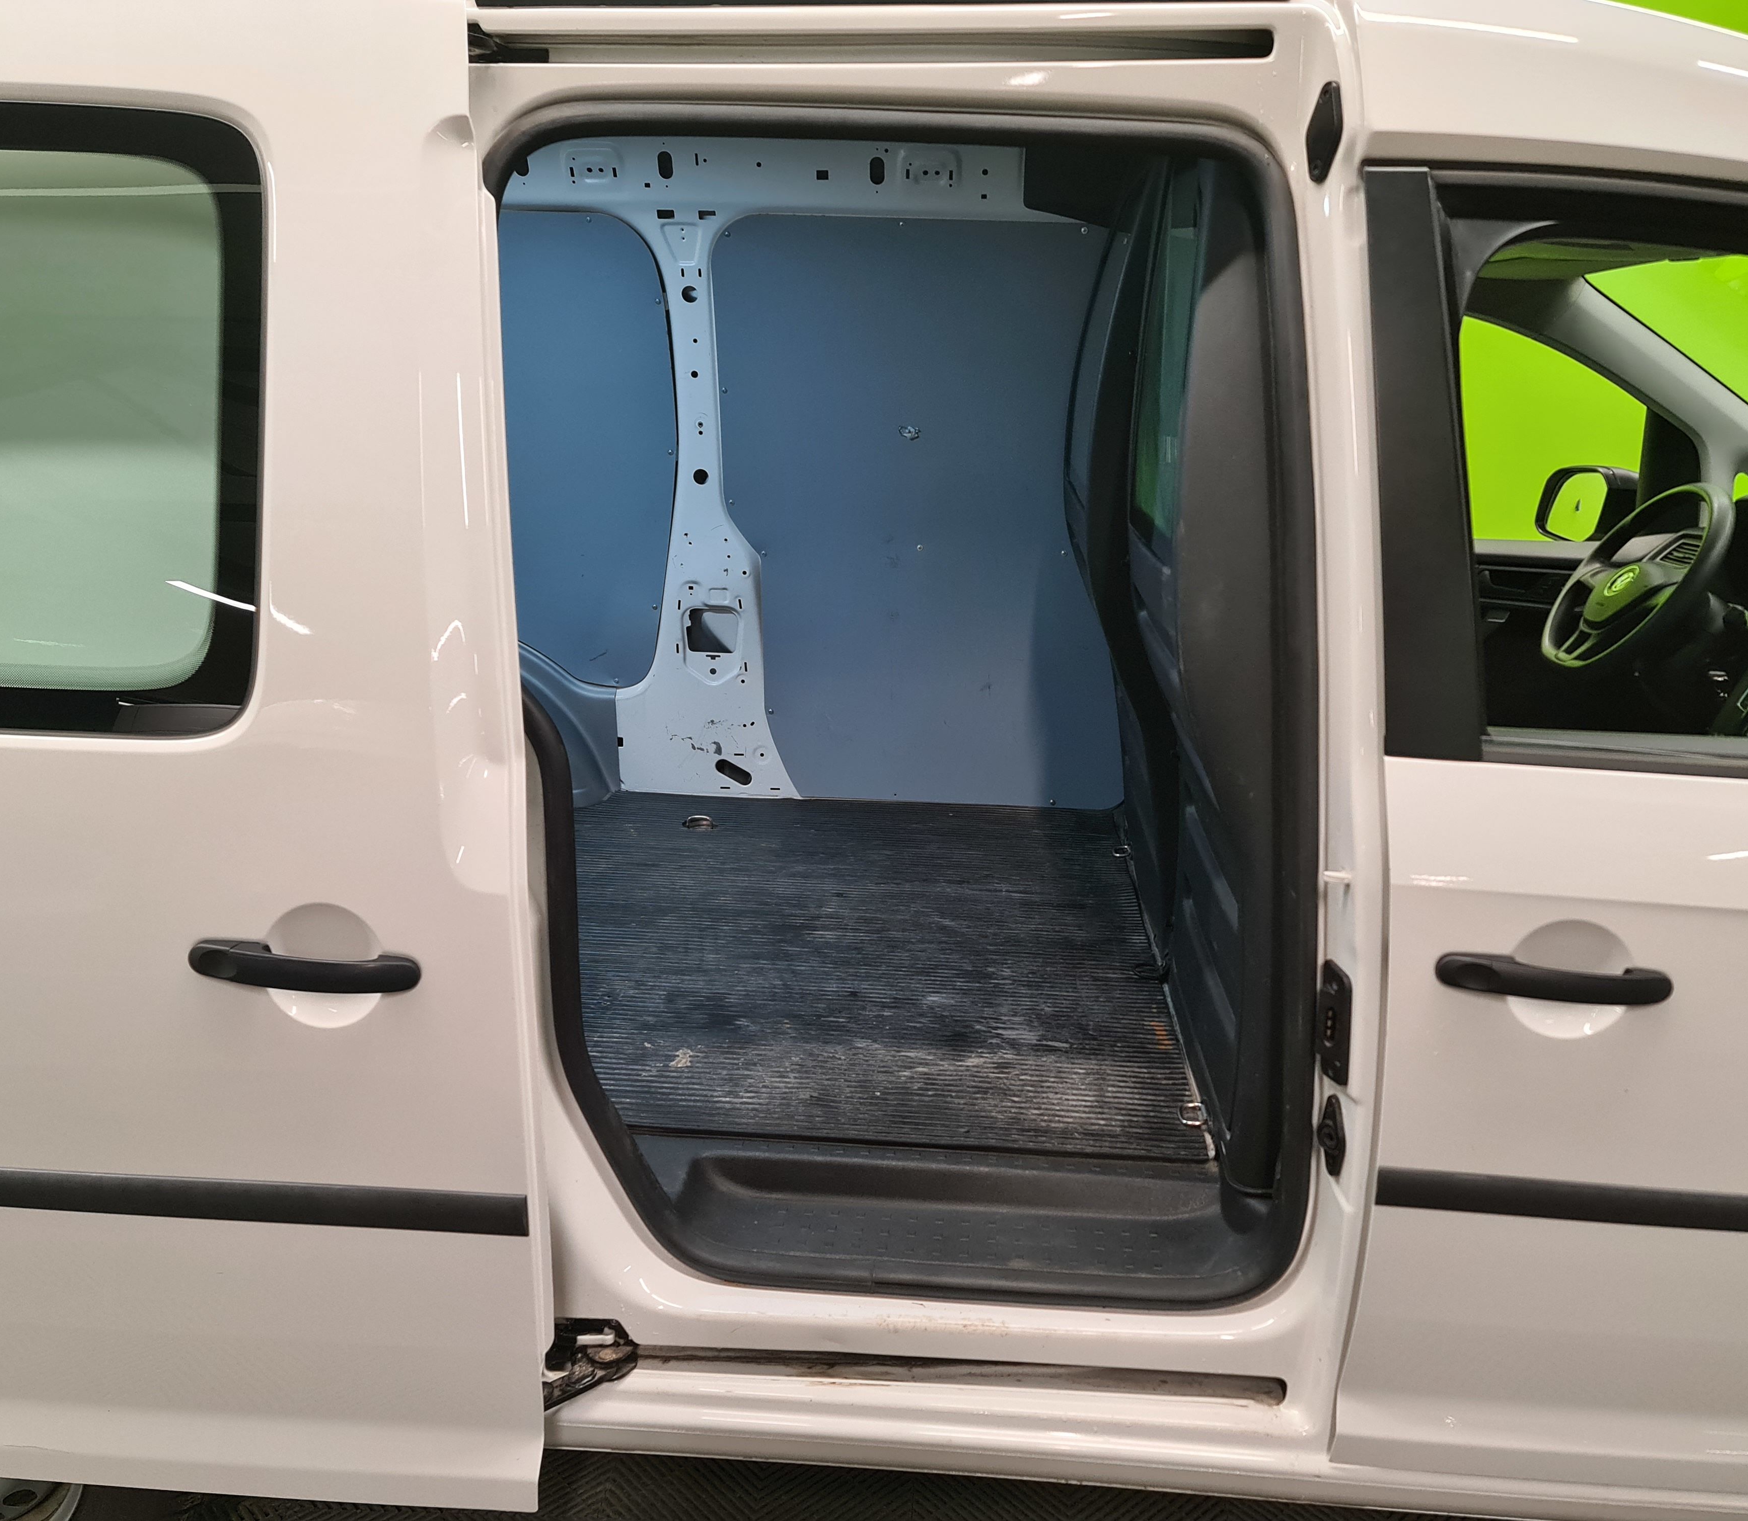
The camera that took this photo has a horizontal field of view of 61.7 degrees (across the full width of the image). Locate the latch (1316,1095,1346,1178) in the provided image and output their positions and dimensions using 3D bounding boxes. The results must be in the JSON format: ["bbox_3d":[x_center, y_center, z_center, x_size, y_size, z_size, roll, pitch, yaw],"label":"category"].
[{"bbox_3d":[0.427,0.350,1.365,0.018,0.072,0.033,-5,16,-23],"label":"latch"}]

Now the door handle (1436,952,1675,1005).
[{"bbox_3d":[0.576,0.185,1.242,0.194,0.028,0.042,2,15,4],"label":"door handle"}]

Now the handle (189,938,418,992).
[{"bbox_3d":[-0.463,0.168,1.191,0.194,0.028,0.042,2,15,4],"label":"handle"}]

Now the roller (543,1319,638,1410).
[{"bbox_3d":[-0.291,0.590,1.446,0.105,0.052,0.105,2,15,4],"label":"roller"}]

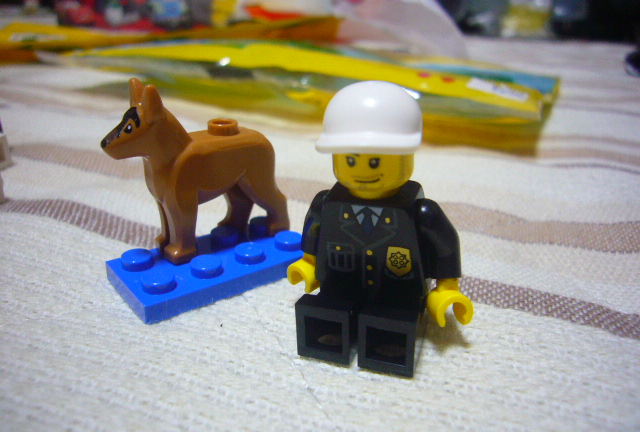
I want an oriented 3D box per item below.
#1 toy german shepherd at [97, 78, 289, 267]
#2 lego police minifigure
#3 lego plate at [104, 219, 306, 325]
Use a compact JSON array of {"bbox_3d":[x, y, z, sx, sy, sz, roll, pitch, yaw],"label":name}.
[{"bbox_3d":[-0.019,-0.008,0.085,0.032,0.029,0.008,-15,29,-37],"label":"toy german shepherd"},{"bbox_3d":[0.007,0.001,0.068,0.026,0.036,0.017,6,23,18],"label":"lego police minifigure"},{"bbox_3d":[-0.017,0.008,0.088,0.032,0.005,0.016,-15,29,-37],"label":"lego plate"}]

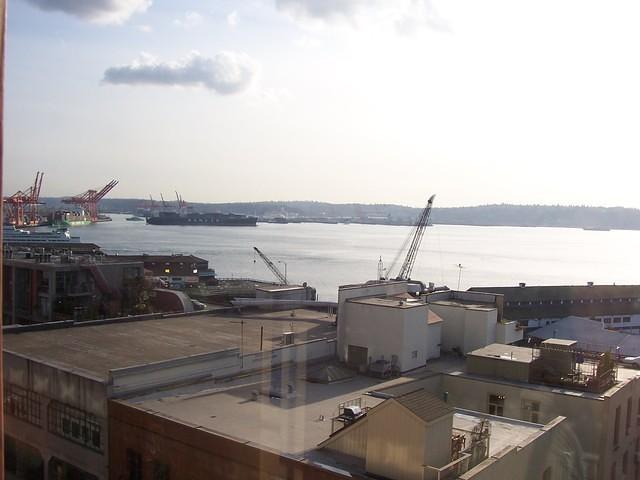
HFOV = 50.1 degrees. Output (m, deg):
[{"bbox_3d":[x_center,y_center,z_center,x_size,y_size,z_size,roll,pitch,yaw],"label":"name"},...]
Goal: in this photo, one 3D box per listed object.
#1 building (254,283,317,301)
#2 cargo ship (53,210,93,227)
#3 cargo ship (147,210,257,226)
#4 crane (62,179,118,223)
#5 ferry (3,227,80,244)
[{"bbox_3d":[-15.040,24.420,286.250,11.000,7.000,26.000,3,3,35],"label":"building"},{"bbox_3d":[-549.730,-50.670,1524.870,32.000,34.000,235.000,2,2,-5],"label":"cargo ship"},{"bbox_3d":[-293.510,-53.930,1719.590,280.000,40.000,38.000,1,2,-20],"label":"cargo ship"},{"bbox_3d":[-562.350,-96.850,1678.140,122.000,103.000,32.000,2,2,-5],"label":"crane"},{"bbox_3d":[-319.990,-5.130,724.780,125.000,22.000,24.000,1,3,-24],"label":"ferry"}]

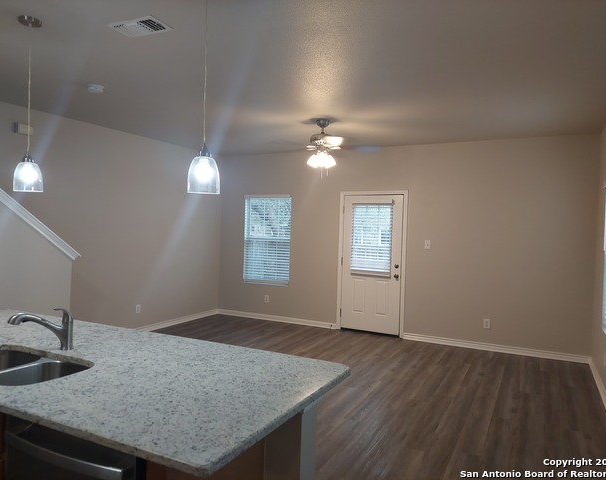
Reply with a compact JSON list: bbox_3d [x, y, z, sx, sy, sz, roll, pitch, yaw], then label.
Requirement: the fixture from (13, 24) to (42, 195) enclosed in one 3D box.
[{"bbox_3d":[-1.659,-0.806,2.697,0.160,1.026,0.160,3,2,28],"label":"fixture"}]

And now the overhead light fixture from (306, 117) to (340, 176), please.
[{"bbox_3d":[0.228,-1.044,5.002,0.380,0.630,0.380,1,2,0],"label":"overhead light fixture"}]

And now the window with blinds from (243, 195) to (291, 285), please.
[{"bbox_3d":[-0.601,0.002,7.440,0.910,1.510,0.100,3,2,28],"label":"window with blinds"}]

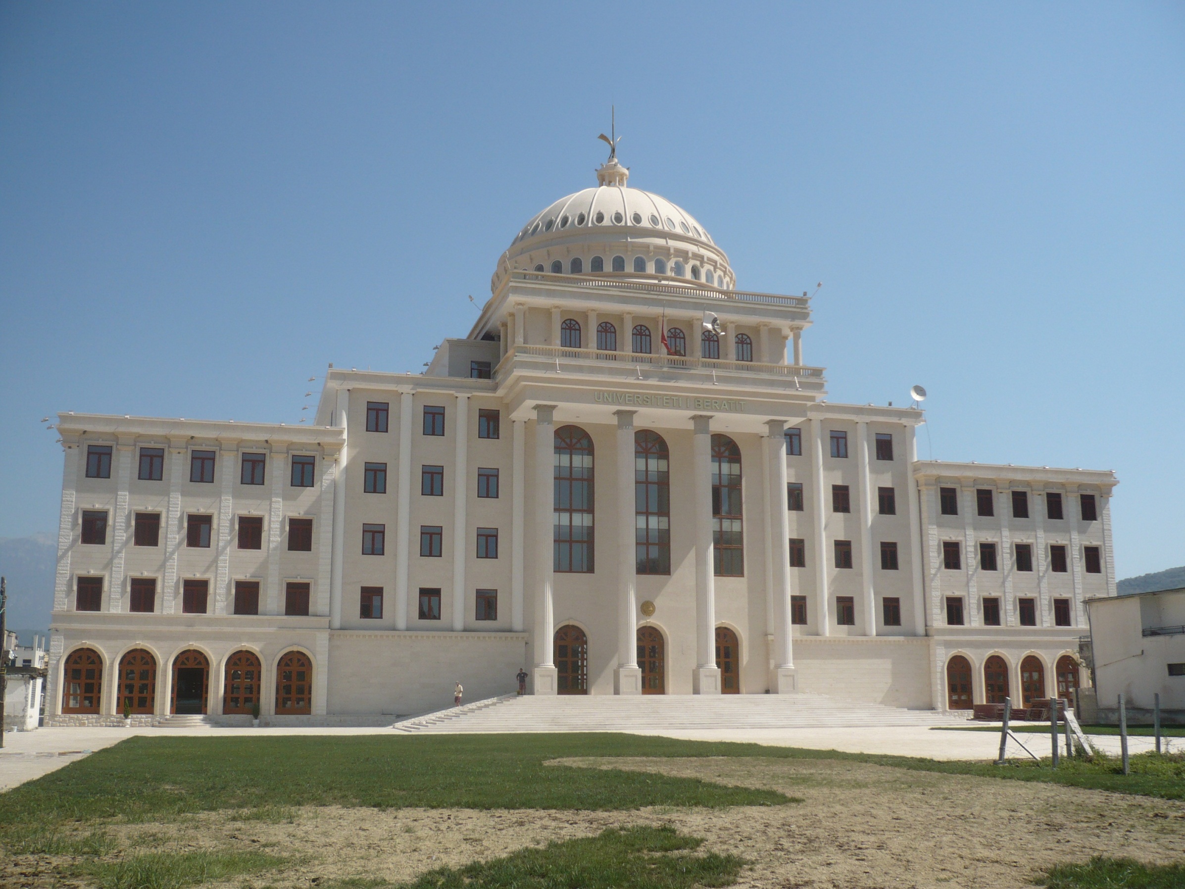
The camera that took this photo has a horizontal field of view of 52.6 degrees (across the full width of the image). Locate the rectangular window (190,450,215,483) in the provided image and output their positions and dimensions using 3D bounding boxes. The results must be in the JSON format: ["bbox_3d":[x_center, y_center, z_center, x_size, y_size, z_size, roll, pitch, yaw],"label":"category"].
[{"bbox_3d":[-26.362,1.491,81.177,1.512,2.156,0.200,3,-11,-16],"label":"rectangular window"}]

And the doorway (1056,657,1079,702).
[{"bbox_3d":[36.886,18.375,92.828,2.150,4.050,0.250,3,-12,-15],"label":"doorway"}]

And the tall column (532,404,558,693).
[{"bbox_3d":[-3.195,6.953,80.374,1.491,19.256,1.491,3,-12,-16],"label":"tall column"}]

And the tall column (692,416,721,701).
[{"bbox_3d":[7.803,7.555,83.221,1.520,19.330,1.520,3,-12,-15],"label":"tall column"}]

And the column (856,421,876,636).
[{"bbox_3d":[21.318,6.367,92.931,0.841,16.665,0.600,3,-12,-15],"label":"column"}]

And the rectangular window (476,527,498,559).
[{"bbox_3d":[-7.294,6.885,83.419,1.444,2.083,0.200,3,-12,-16],"label":"rectangular window"}]

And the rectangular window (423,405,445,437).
[{"bbox_3d":[-11.535,-1.743,87.309,1.523,2.175,0.200,3,-11,-16],"label":"rectangular window"}]

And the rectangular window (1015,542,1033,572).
[{"bbox_3d":[34.305,8.944,95.275,1.490,2.140,0.200,3,-12,-15],"label":"rectangular window"}]

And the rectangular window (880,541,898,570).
[{"bbox_3d":[23.129,8.655,93.349,1.551,2.211,0.200,3,-12,-15],"label":"rectangular window"}]

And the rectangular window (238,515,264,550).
[{"bbox_3d":[-22.818,5.899,79.805,1.551,2.211,0.200,3,-12,-15],"label":"rectangular window"}]

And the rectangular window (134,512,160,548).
[{"bbox_3d":[-28.089,5.377,75.586,1.454,2.093,0.180,3,-12,-15],"label":"rectangular window"}]

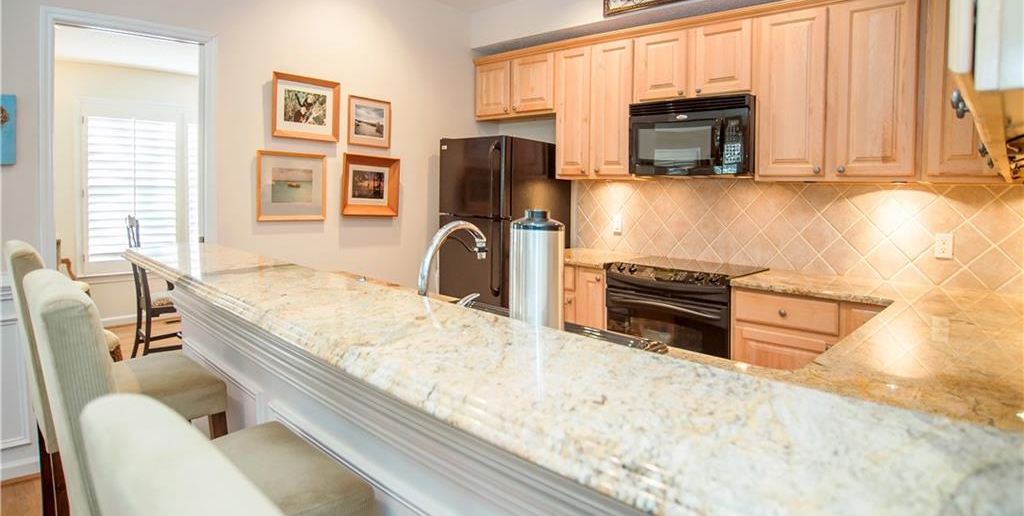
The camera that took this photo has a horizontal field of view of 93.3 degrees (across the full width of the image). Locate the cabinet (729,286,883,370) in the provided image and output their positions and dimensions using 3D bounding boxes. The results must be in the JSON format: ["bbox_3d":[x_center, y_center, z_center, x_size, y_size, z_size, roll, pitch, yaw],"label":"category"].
[{"bbox_3d":[1.750,0.620,2.770,0.700,0.870,0.620,5,5,39],"label":"cabinet"}]

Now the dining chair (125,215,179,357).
[{"bbox_3d":[-2.960,0.240,4.150,0.520,1.100,0.470,-2,5,-44],"label":"dining chair"}]

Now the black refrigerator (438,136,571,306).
[{"bbox_3d":[-0.080,-0.055,4.018,0.699,1.825,0.733,5,5,41],"label":"black refrigerator"}]

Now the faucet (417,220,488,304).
[{"bbox_3d":[-0.150,0.070,1.440,0.100,0.360,0.240,5,5,42],"label":"faucet"}]

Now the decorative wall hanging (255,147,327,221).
[{"bbox_3d":[-1.471,-0.481,3.267,0.446,0.460,0.035,-2,5,-42],"label":"decorative wall hanging"}]

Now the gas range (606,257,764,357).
[{"bbox_3d":[1.140,0.540,3.160,0.760,0.940,0.690,5,5,39],"label":"gas range"}]

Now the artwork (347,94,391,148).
[{"bbox_3d":[-1.059,-1.020,3.635,0.338,0.351,0.030,-2,5,-42],"label":"artwork"}]

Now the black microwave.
[{"bbox_3d":[1.261,-0.788,3.231,0.758,0.476,0.415,5,5,41],"label":"black microwave"}]

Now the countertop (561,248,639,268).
[{"bbox_3d":[0.562,0.020,3.622,0.768,0.047,0.656,5,5,41],"label":"countertop"}]

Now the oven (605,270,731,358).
[{"bbox_3d":[1.115,0.590,3.130,0.760,0.850,0.640,5,5,39],"label":"oven"}]

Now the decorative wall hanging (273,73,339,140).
[{"bbox_3d":[-1.391,-1.026,3.320,0.449,0.418,0.035,-2,5,-42],"label":"decorative wall hanging"}]

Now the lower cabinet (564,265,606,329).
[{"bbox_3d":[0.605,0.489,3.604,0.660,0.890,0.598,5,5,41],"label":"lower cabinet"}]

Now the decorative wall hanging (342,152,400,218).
[{"bbox_3d":[-1.040,-0.524,3.520,0.070,0.420,0.450,5,5,44],"label":"decorative wall hanging"}]

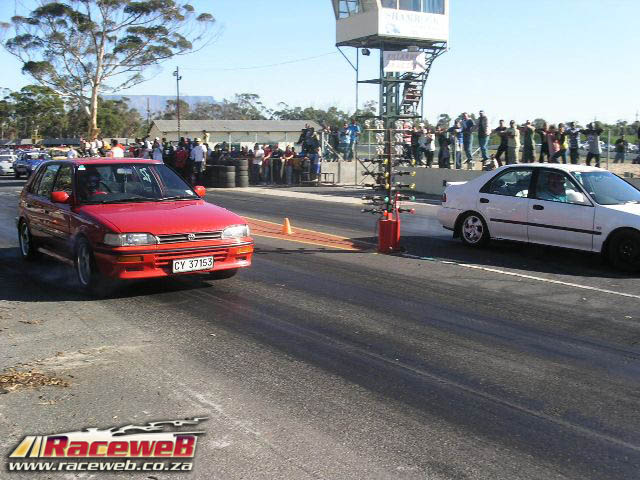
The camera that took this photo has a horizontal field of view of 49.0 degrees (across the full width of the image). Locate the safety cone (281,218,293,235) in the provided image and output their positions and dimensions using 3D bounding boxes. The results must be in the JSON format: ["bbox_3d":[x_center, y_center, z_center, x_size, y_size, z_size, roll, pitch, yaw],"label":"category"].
[{"bbox_3d":[-0.579,-0.256,12.507,0.220,0.290,0.220,0,7,0],"label":"safety cone"}]

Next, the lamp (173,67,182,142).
[{"bbox_3d":[-9.906,-8.429,49.339,0.600,7.270,0.400,0,7,0],"label":"lamp"}]

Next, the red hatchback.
[{"bbox_3d":[-2.447,-0.302,8.567,1.680,1.360,4.000,-5,9,-36],"label":"red hatchback"}]

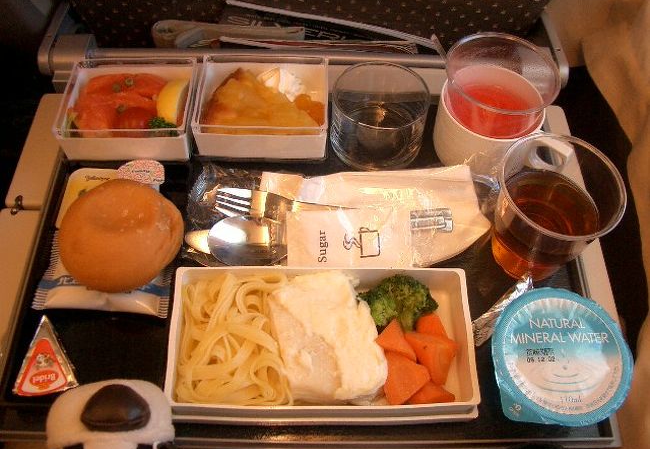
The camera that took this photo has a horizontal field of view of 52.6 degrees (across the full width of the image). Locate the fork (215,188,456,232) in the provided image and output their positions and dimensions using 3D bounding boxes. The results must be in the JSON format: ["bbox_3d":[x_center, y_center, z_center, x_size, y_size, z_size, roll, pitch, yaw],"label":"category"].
[{"bbox_3d":[0.006,-0.011,0.461,0.168,0.013,0.021,5,59,3],"label":"fork"}]

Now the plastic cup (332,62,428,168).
[{"bbox_3d":[0.040,-0.078,0.485,0.067,0.054,0.067,0,58,0],"label":"plastic cup"}]

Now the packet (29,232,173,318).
[{"bbox_3d":[-0.146,0.028,0.443,0.088,0.012,0.069,3,59,1],"label":"packet"}]

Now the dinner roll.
[{"bbox_3d":[-0.131,0.006,0.424,0.079,0.048,0.080,0,58,0],"label":"dinner roll"}]

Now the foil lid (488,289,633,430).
[{"bbox_3d":[0.137,0.074,0.385,0.082,0.010,0.083,0,58,0],"label":"foil lid"}]

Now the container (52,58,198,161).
[{"bbox_3d":[-0.146,-0.089,0.503,0.094,0.034,0.071,0,58,0],"label":"container"}]

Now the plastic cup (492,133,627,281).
[{"bbox_3d":[0.145,-0.005,0.431,0.076,0.073,0.076,0,58,0],"label":"plastic cup"}]

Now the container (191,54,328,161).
[{"bbox_3d":[-0.046,-0.090,0.503,0.096,0.035,0.070,1,58,0],"label":"container"}]

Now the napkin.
[{"bbox_3d":[0.035,-0.004,0.461,0.162,0.016,0.082,0,58,0],"label":"napkin"}]

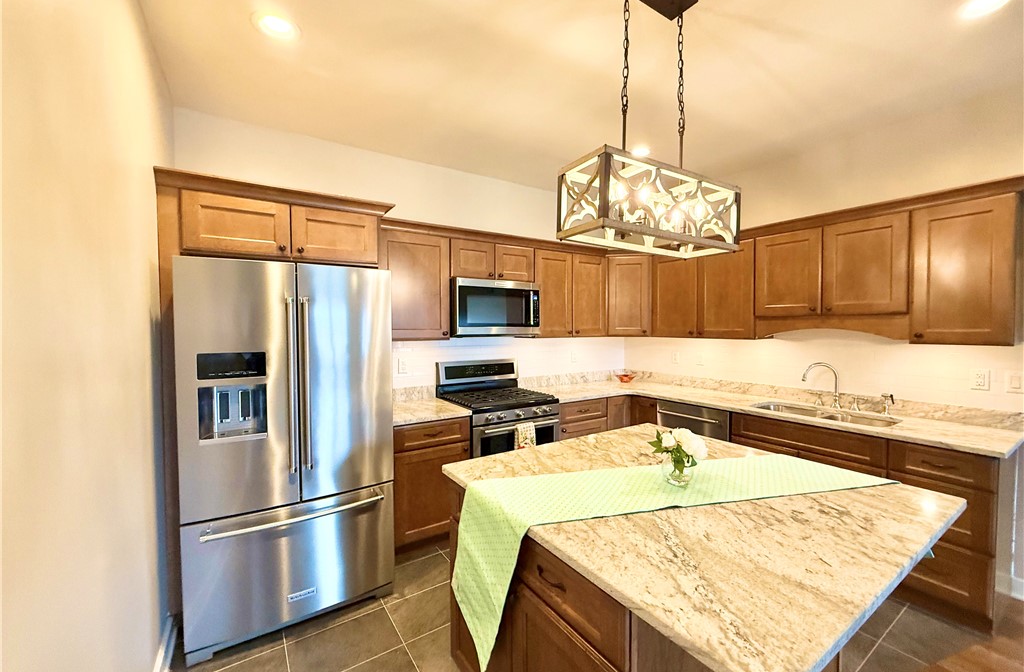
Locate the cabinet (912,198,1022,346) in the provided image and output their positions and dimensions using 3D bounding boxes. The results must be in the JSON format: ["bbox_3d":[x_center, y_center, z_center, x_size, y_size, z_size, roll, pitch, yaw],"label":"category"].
[{"bbox_3d":[2.563,-0.339,2.337,0.322,0.762,0.396,-1,2,-33],"label":"cabinet"}]

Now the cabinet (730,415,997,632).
[{"bbox_3d":[2.194,0.990,2.661,0.625,0.875,1.275,-1,2,-33],"label":"cabinet"}]

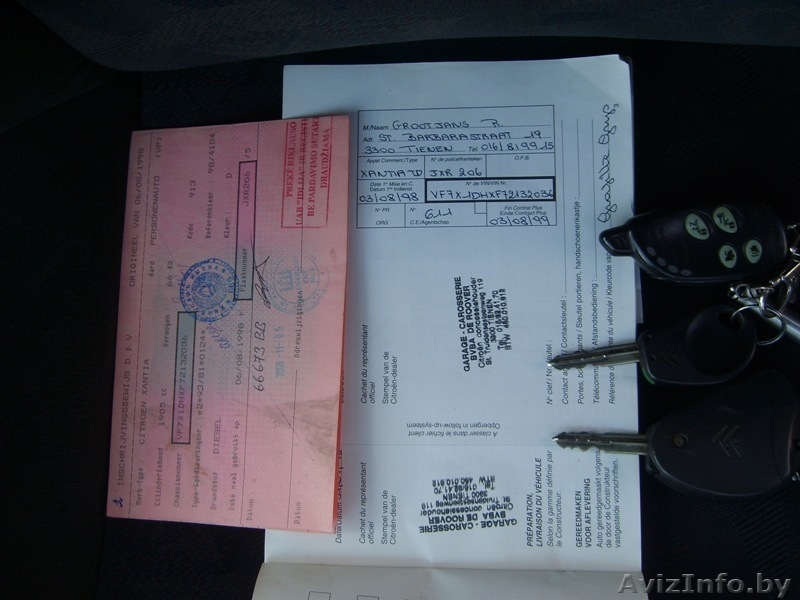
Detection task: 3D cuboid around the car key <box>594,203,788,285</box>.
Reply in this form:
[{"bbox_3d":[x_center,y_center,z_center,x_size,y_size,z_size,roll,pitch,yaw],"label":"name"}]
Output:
[{"bbox_3d":[0.114,-0.022,0.316,0.071,0.014,0.030,1,83,4],"label":"car key"}]

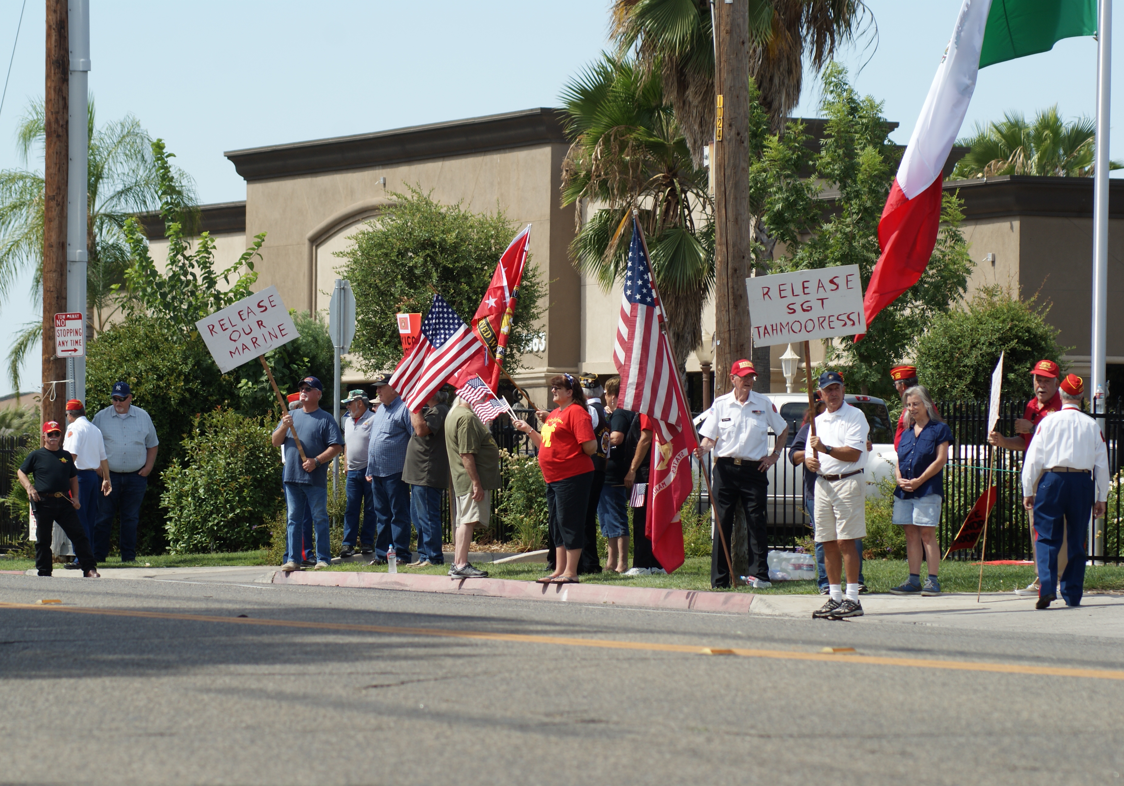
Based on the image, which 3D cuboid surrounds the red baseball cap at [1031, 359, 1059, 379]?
[{"bbox_3d":[3.787,-0.190,46.000,0.190,0.145,0.280,0,-1,23],"label":"red baseball cap"}]

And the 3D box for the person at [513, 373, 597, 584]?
[{"bbox_3d":[-0.026,0.681,46.700,0.620,1.660,0.540,0,-1,-30],"label":"person"}]

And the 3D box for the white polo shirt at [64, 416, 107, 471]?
[{"bbox_3d":[-4.905,0.519,60.500,0.480,0.570,0.320,0,-1,-34],"label":"white polo shirt"}]

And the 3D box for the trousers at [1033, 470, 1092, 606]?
[{"bbox_3d":[3.744,1.082,43.900,0.440,1.000,0.370,0,0,-3],"label":"trousers"}]

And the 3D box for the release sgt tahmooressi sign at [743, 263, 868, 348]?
[{"bbox_3d":[1.810,-0.646,43.600,0.830,0.515,0.015,-8,0,10],"label":"release sgt tahmooressi sign"}]

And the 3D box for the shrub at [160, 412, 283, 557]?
[{"bbox_3d":[-3.660,0.948,63.300,1.400,1.580,1.300,0,0,0],"label":"shrub"}]

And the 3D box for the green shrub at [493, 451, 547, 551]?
[{"bbox_3d":[-0.362,1.123,61.800,0.800,1.070,0.750,0,0,0],"label":"green shrub"}]

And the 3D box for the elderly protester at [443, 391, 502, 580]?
[{"bbox_3d":[-0.733,0.714,48.700,0.450,1.680,0.540,0,-1,20],"label":"elderly protester"}]

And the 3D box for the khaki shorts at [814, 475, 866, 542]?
[{"bbox_3d":[2.067,0.856,43.700,0.410,0.500,0.330,0,-1,36],"label":"khaki shorts"}]

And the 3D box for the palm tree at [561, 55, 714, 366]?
[{"bbox_3d":[1.475,-1.468,84.000,2.900,6.700,2.900,0,0,0],"label":"palm tree"}]

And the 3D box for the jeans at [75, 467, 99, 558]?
[{"bbox_3d":[-4.905,1.274,60.500,0.380,0.980,0.360,1,-1,-37],"label":"jeans"}]

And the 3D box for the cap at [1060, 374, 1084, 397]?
[{"bbox_3d":[3.830,-0.058,44.100,0.160,0.150,0.260,0,-1,-20],"label":"cap"}]

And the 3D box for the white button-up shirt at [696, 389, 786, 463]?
[{"bbox_3d":[1.424,0.260,46.300,0.680,0.570,0.320,1,-1,0],"label":"white button-up shirt"}]

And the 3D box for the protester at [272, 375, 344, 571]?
[{"bbox_3d":[-2.382,0.751,55.000,0.660,1.820,0.460,0,0,22],"label":"protester"}]

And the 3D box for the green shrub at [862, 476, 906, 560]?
[{"bbox_3d":[3.209,1.232,58.500,0.750,0.860,0.700,1,-1,0],"label":"green shrub"}]

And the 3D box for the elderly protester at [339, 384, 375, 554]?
[{"bbox_3d":[-2.050,0.809,59.300,0.480,1.690,0.350,0,-1,33],"label":"elderly protester"}]

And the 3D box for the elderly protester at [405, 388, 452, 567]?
[{"bbox_3d":[-1.294,0.808,56.600,0.450,1.730,0.500,1,-1,-25],"label":"elderly protester"}]

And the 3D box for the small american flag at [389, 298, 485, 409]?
[{"bbox_3d":[-1.170,-0.339,50.500,0.820,0.630,0.200,-43,0,0],"label":"small american flag"}]

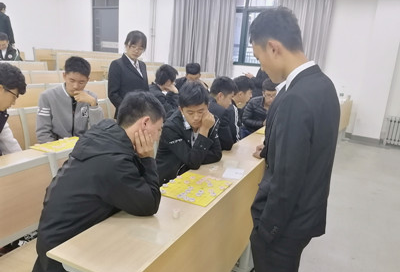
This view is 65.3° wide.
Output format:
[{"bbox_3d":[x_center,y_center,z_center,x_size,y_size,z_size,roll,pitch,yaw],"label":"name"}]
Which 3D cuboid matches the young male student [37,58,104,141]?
[{"bbox_3d":[-0.889,0.059,2.279,0.510,1.220,0.660,-6,17,-35],"label":"young male student"}]

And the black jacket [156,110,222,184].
[{"bbox_3d":[-0.087,0.110,2.007,0.460,0.560,0.440,-5,16,-31],"label":"black jacket"}]

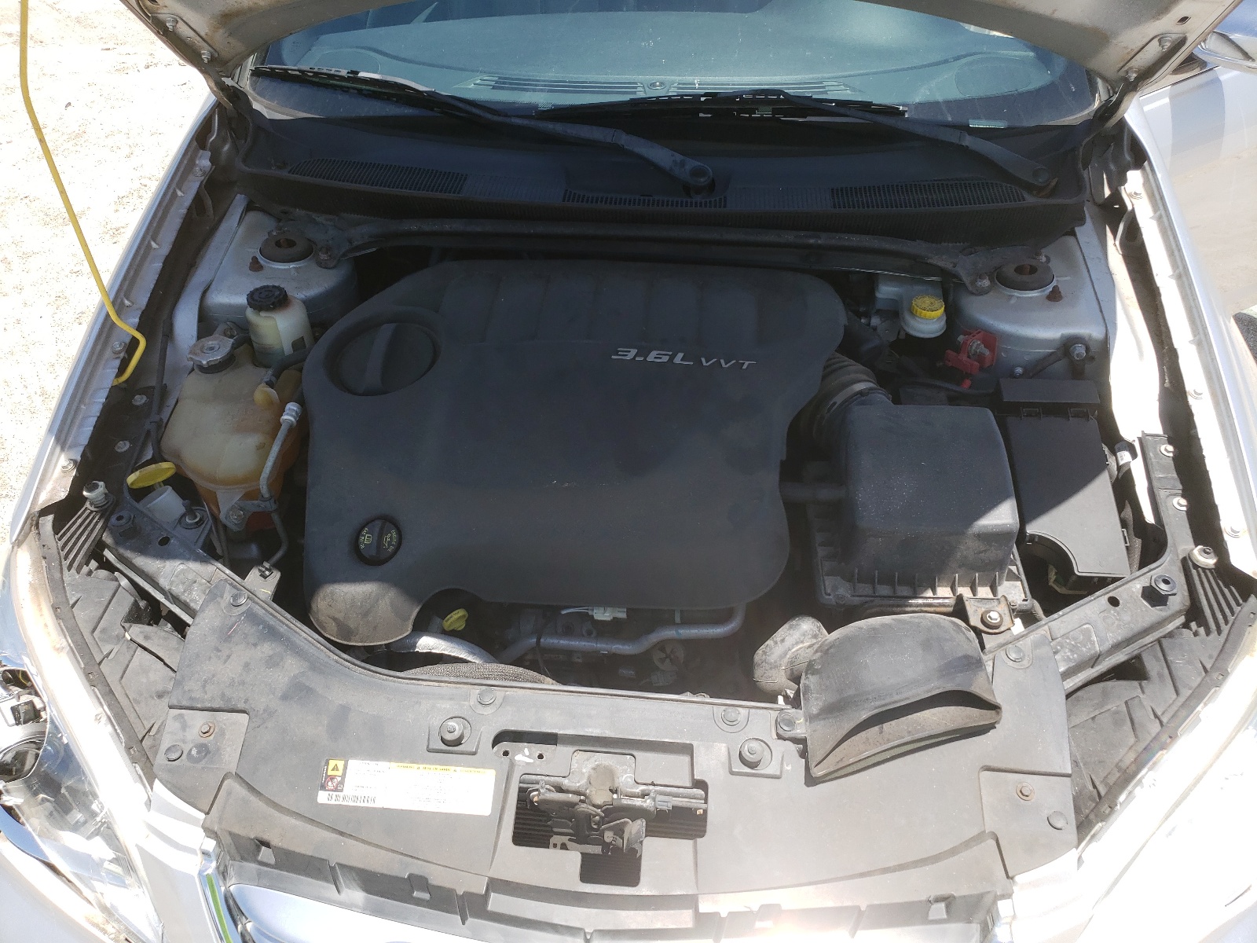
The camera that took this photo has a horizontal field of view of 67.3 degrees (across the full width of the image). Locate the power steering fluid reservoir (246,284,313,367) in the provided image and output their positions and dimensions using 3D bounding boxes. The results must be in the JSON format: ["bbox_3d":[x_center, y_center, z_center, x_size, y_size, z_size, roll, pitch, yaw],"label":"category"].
[{"bbox_3d":[-0.488,-0.191,1.329,0.083,0.140,0.083,3,46,4],"label":"power steering fluid reservoir"}]

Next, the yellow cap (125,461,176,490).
[{"bbox_3d":[-0.590,0.005,1.165,0.063,0.014,0.063,-4,19,11],"label":"yellow cap"}]

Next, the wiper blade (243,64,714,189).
[{"bbox_3d":[-0.246,-0.568,1.488,0.813,0.060,0.072,18,61,14],"label":"wiper blade"}]

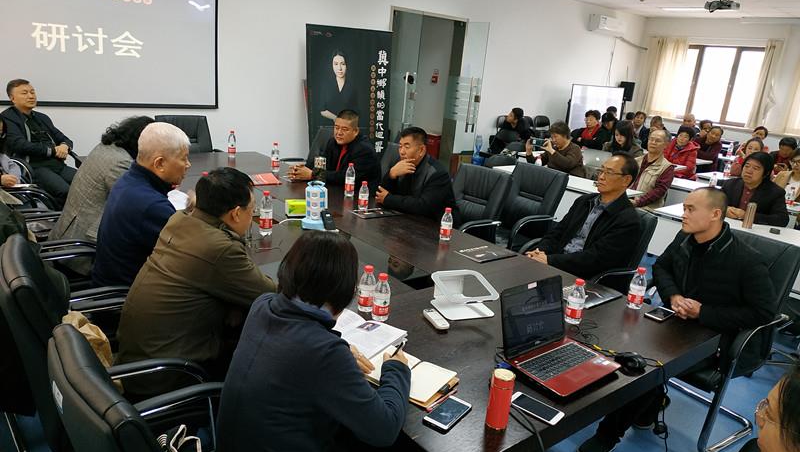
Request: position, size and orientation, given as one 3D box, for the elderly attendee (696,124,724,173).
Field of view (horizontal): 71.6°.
[{"bbox_3d":[4.370,-0.768,7.815,0.720,1.250,0.520,-9,21,-40],"label":"elderly attendee"}]

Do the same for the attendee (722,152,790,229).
[{"bbox_3d":[2.743,0.029,4.547,0.800,1.260,0.560,-8,21,-38],"label":"attendee"}]

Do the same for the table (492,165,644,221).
[{"bbox_3d":[1.602,-0.104,5.646,0.510,0.750,1.430,-9,21,-40],"label":"table"}]

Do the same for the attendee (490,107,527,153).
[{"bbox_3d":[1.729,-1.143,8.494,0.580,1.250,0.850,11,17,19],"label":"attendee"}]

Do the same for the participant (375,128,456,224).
[{"bbox_3d":[0.071,-0.066,3.961,0.820,1.280,0.560,-8,21,-38],"label":"participant"}]

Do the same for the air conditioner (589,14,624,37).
[{"bbox_3d":[3.875,-3.777,10.458,0.830,0.280,0.210,-8,21,-38],"label":"air conditioner"}]

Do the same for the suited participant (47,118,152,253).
[{"bbox_3d":[-1.807,-0.077,3.508,0.850,1.210,0.550,-3,18,-27],"label":"suited participant"}]

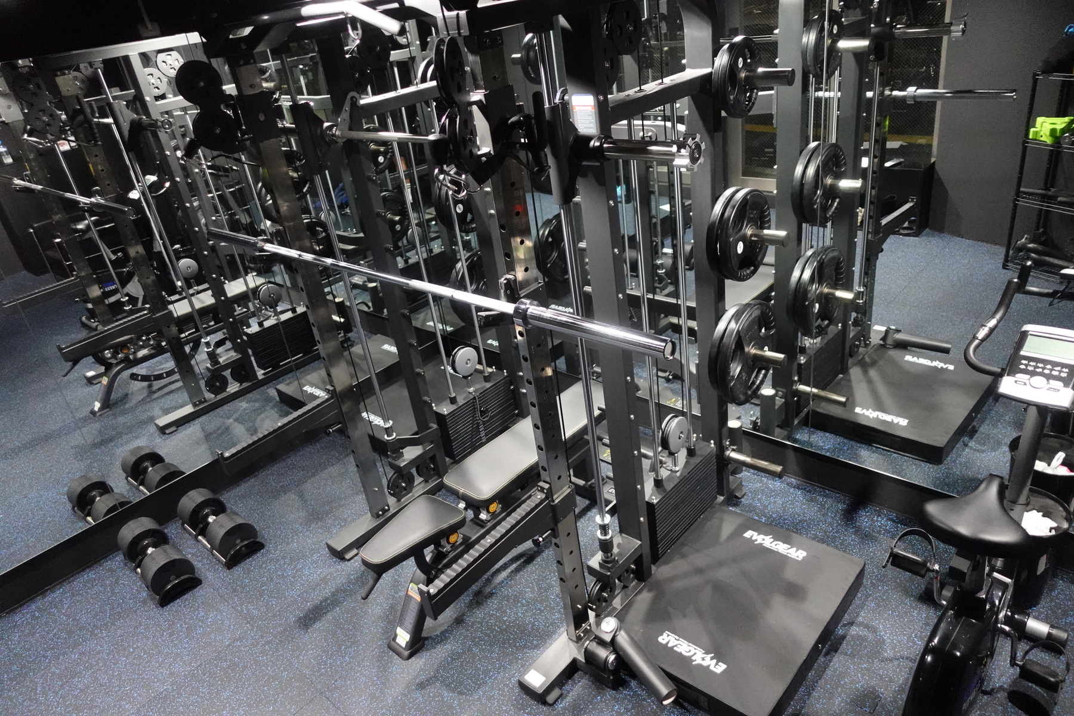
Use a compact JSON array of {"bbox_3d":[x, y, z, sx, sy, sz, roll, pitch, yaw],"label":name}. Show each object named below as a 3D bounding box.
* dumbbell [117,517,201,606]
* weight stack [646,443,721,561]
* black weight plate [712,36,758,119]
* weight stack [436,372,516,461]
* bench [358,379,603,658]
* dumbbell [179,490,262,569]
[{"bbox_3d":[-1.693,0.877,3.172,0.475,0.183,0.180,19,39,42],"label":"dumbbell"},{"bbox_3d":[0.549,0.549,2.810,0.100,0.268,0.413,17,37,40],"label":"weight stack"},{"bbox_3d":[0.613,-0.857,2.198,0.055,0.234,0.234,17,37,40],"label":"black weight plate"},{"bbox_3d":[-0.307,0.285,3.570,0.100,0.268,0.413,17,37,40],"label":"weight stack"},{"bbox_3d":[-0.112,0.603,2.918,0.500,0.460,1.347,17,37,40],"label":"bench"},{"bbox_3d":[-1.486,0.765,3.321,0.475,0.183,0.180,17,37,40],"label":"dumbbell"}]

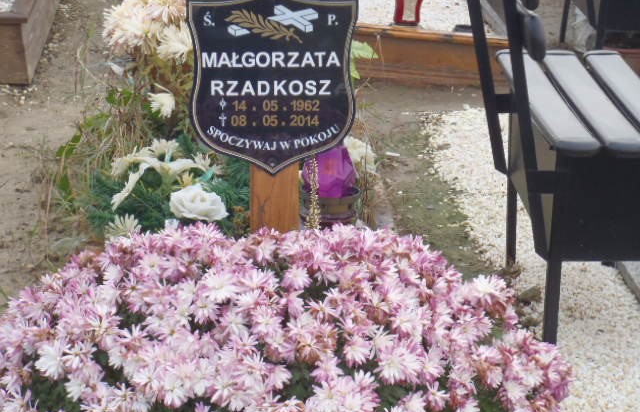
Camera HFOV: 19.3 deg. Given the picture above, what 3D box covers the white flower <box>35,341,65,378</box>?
[{"bbox_3d":[-0.406,0.230,2.830,0.047,0.052,0.034,6,22,14],"label":"white flower"}]

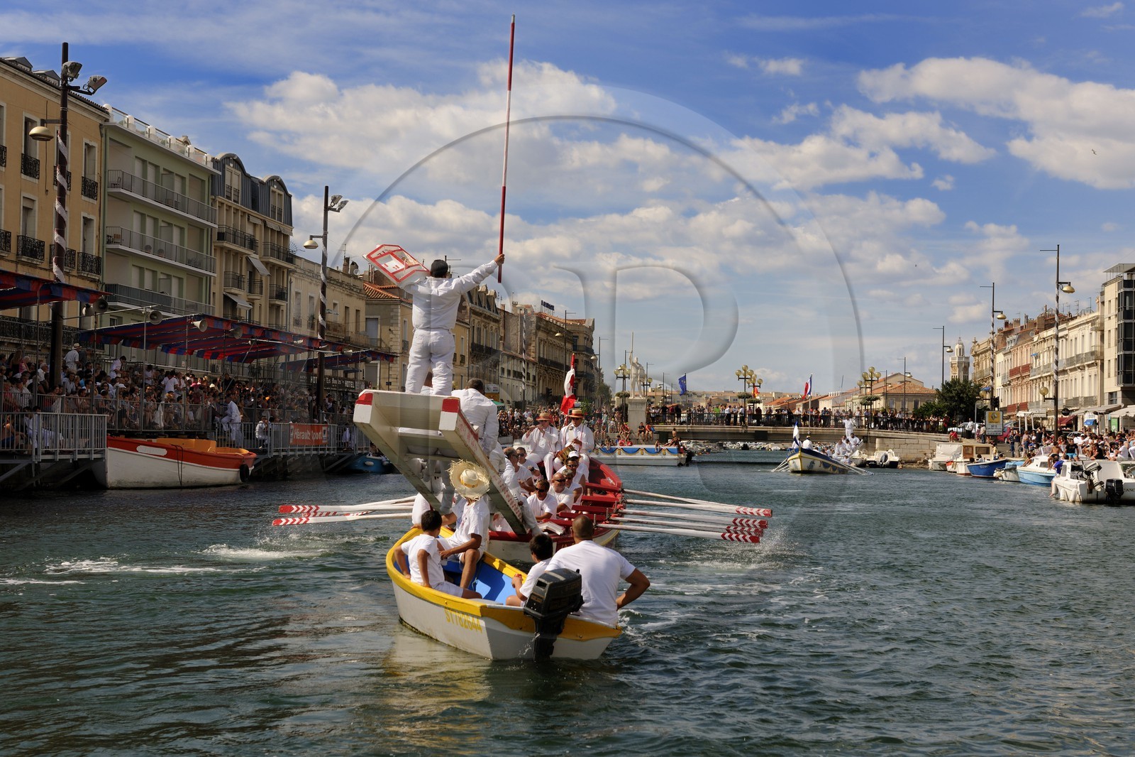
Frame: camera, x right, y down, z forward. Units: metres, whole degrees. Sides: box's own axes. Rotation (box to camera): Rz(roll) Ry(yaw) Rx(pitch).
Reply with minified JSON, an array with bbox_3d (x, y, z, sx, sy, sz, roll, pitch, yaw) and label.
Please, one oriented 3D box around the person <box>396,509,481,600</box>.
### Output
[{"bbox_3d":[-1.090,1.660,14.300,0.720,1.080,0.460,2,-2,-28],"label":"person"}]

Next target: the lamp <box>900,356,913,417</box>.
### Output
[{"bbox_3d":[48.444,3.629,235.000,2.000,12.600,0.750,1,-2,8],"label":"lamp"}]

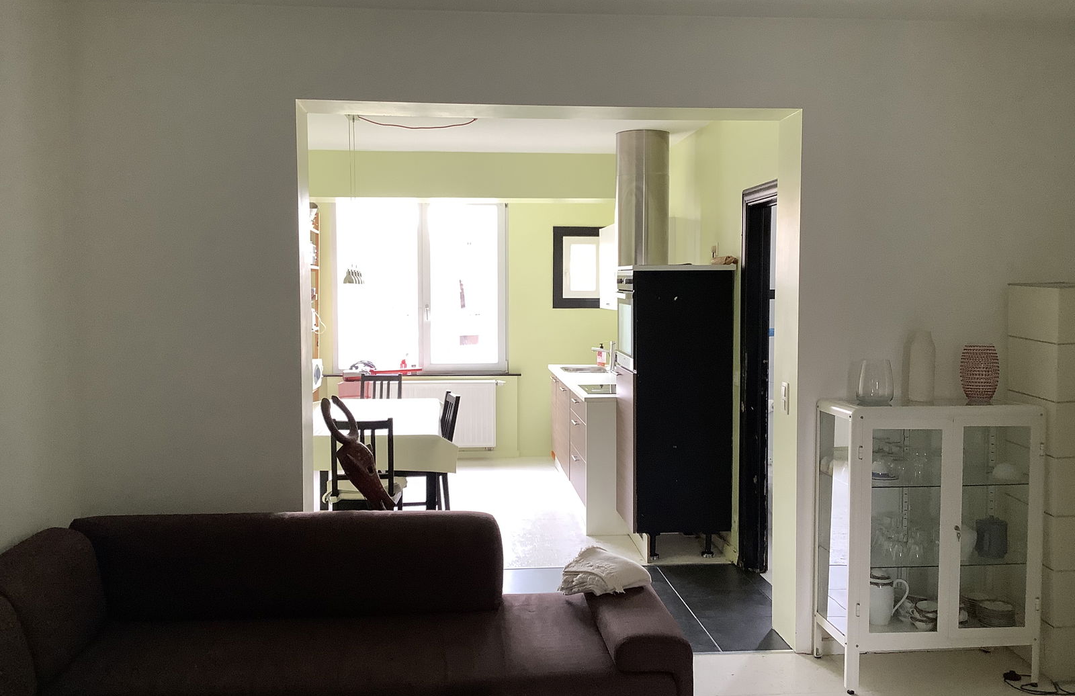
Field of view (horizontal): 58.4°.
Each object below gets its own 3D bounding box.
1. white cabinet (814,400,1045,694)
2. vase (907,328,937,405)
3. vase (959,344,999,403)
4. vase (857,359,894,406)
[{"bbox_3d":[1.611,0.791,4.007,0.800,1.135,0.395,0,3,-4],"label":"white cabinet"},{"bbox_3d":[1.611,0.074,4.022,0.104,0.293,0.104,0,3,-4],"label":"vase"},{"bbox_3d":[1.846,0.103,4.012,0.149,0.234,0.149,0,3,-4],"label":"vase"},{"bbox_3d":[1.403,0.138,3.995,0.145,0.172,0.145,0,3,-4],"label":"vase"}]

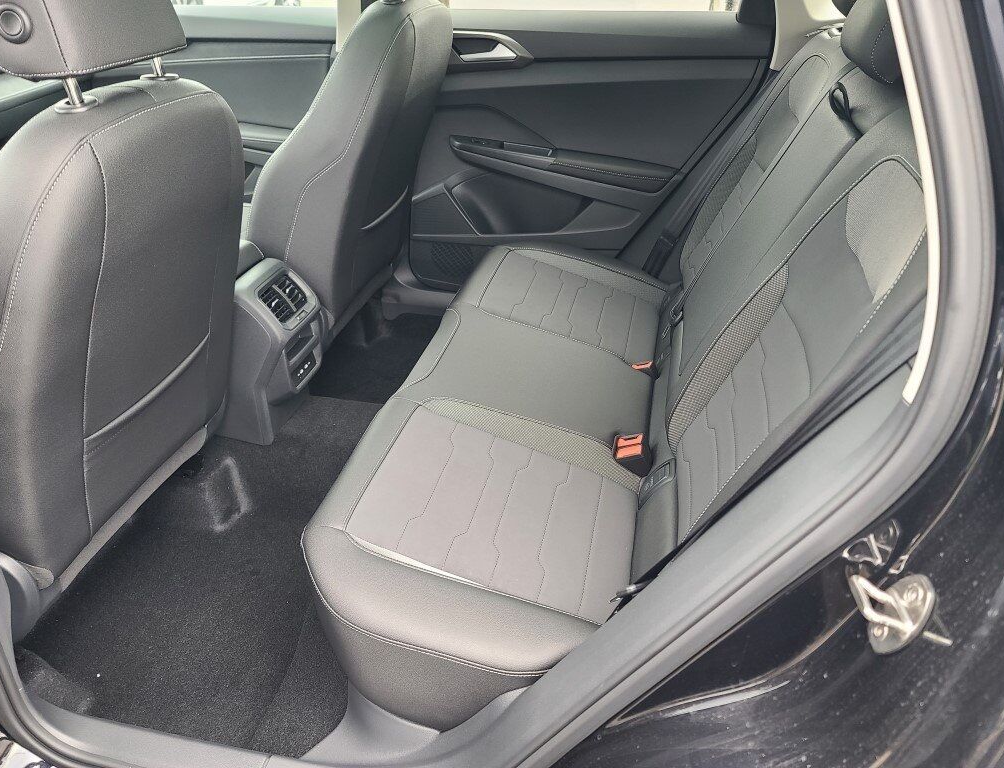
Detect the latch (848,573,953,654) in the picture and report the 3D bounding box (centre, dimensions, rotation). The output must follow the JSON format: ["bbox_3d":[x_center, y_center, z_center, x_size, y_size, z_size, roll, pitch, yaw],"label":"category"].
[{"bbox_3d":[0.286,0.168,0.563,0.046,0.068,0.045,23,31,-8],"label":"latch"}]

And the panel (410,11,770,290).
[{"bbox_3d":[0.168,-0.552,1.876,0.880,0.710,0.110,7,32,11],"label":"panel"}]

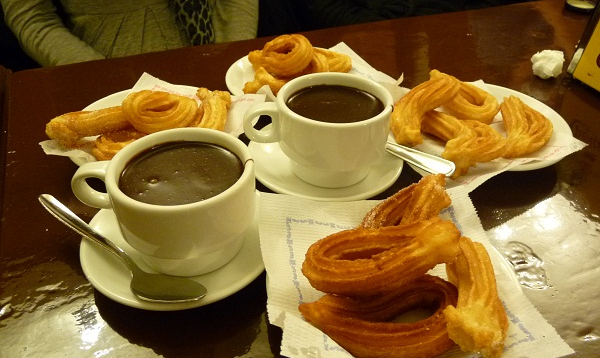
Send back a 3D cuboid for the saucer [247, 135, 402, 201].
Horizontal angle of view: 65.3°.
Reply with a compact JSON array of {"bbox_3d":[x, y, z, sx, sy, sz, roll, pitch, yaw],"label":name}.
[{"bbox_3d":[0.022,-0.018,0.436,0.143,0.021,0.143,0,38,0],"label":"saucer"}]

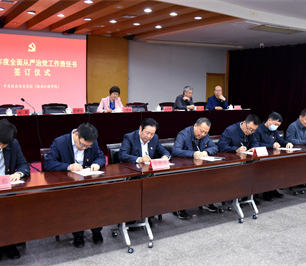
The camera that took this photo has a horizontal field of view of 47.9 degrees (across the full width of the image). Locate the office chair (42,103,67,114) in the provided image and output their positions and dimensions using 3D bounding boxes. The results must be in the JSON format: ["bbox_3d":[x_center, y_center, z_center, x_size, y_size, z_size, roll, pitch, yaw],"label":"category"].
[{"bbox_3d":[-1.790,-0.089,6.551,0.550,0.928,0.600,-4,7,-31],"label":"office chair"}]

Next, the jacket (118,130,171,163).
[{"bbox_3d":[-0.123,0.269,3.842,0.590,0.610,0.700,-4,7,-31],"label":"jacket"}]

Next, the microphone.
[{"bbox_3d":[-2.165,-0.464,6.053,0.311,0.276,0.081,-1,6,-8],"label":"microphone"}]

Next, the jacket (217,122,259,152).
[{"bbox_3d":[1.061,0.144,4.447,0.626,0.545,0.545,-3,7,-31],"label":"jacket"}]

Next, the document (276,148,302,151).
[{"bbox_3d":[1.789,0.218,4.563,0.290,0.003,0.220,-4,7,-31],"label":"document"}]

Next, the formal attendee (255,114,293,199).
[{"bbox_3d":[1.591,0.327,4.800,0.606,1.222,0.707,-3,7,-31],"label":"formal attendee"}]

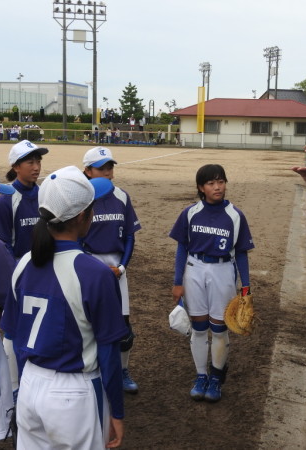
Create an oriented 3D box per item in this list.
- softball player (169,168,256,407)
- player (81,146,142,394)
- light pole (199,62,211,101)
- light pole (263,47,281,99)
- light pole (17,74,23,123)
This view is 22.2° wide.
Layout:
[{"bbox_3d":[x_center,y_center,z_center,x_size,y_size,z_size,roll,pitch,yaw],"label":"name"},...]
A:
[{"bbox_3d":[0.406,0.376,5.096,0.550,1.530,0.360,1,7,-1],"label":"softball player"},{"bbox_3d":[-0.260,0.297,5.245,0.470,1.620,0.380,-3,8,-28],"label":"player"},{"bbox_3d":[9.480,-23.240,143.837,1.000,13.213,4.300,-1,8,-20],"label":"light pole"},{"bbox_3d":[16.628,-18.562,109.815,1.000,12.871,4.300,-1,8,-20],"label":"light pole"},{"bbox_3d":[-14.327,-13.817,84.333,0.750,5.255,0.600,1,7,-6],"label":"light pole"}]

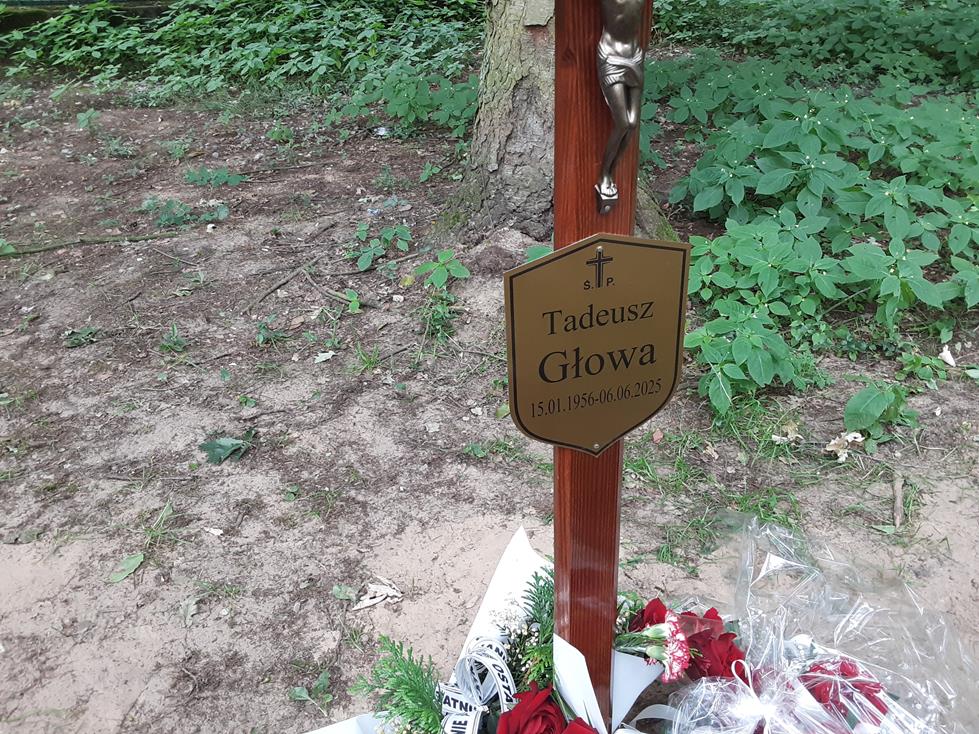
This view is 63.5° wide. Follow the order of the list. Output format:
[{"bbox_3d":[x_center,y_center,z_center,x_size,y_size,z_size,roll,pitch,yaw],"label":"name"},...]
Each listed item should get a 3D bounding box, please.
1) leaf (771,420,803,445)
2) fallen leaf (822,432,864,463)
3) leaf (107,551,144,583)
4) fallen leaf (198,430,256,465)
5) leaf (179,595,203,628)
[{"bbox_3d":[0.821,0.181,2.186,0.062,0.032,0.085,24,39,38],"label":"leaf"},{"bbox_3d":[0.945,0.212,2.114,0.115,0.038,0.070,-28,38,-37],"label":"fallen leaf"},{"bbox_3d":[-0.839,0.465,1.839,0.046,0.015,0.095,4,30,11],"label":"leaf"},{"bbox_3d":[-0.739,0.227,2.234,0.145,0.032,0.110,-12,31,-16],"label":"fallen leaf"},{"bbox_3d":[-0.640,0.526,1.710,0.040,0.018,0.090,-18,33,-26],"label":"leaf"}]

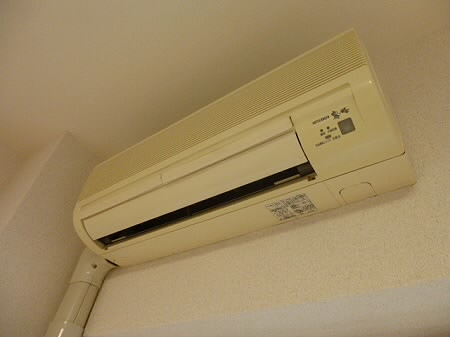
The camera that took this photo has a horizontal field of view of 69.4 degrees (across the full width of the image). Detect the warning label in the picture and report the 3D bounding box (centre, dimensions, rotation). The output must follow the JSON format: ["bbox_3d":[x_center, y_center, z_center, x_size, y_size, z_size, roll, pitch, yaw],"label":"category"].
[{"bbox_3d":[0.137,0.081,0.668,0.086,0.002,0.058,-22,-54,29],"label":"warning label"}]

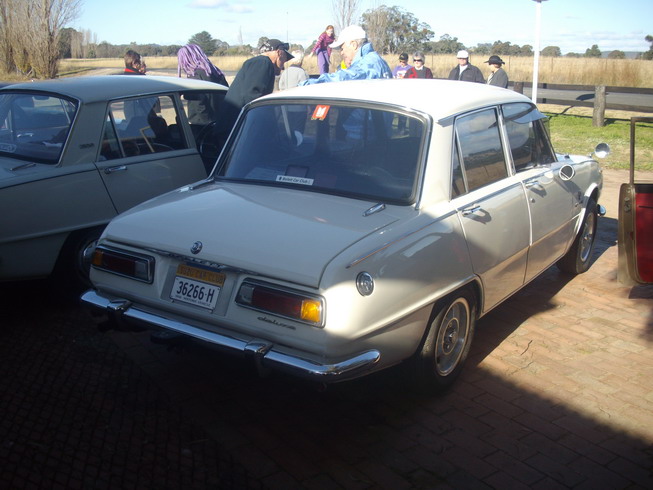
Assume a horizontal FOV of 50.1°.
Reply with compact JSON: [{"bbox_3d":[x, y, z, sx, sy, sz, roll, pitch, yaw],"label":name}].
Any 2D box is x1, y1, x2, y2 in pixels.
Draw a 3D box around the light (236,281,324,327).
[{"bbox_3d":[-0.150,0.195,2.485,0.385,0.110,0.070,10,7,33],"label":"light"}]

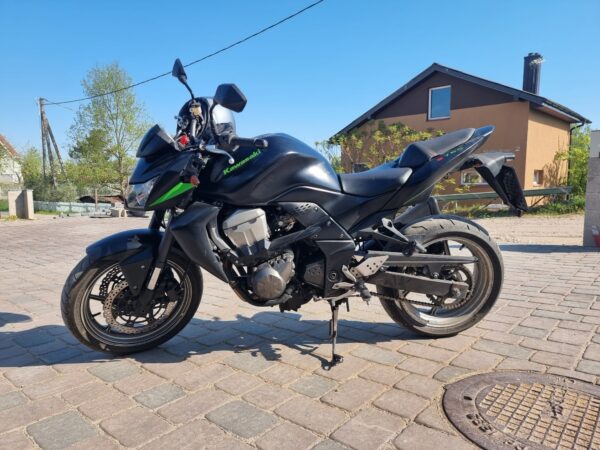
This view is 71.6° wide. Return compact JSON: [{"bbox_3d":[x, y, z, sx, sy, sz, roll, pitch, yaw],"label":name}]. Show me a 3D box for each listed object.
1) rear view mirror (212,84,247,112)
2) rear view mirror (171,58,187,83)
[{"bbox_3d":[-0.236,-0.423,1.391,0.050,0.085,0.145,-18,34,-35],"label":"rear view mirror"},{"bbox_3d":[-0.551,-0.701,1.887,0.050,0.085,0.145,-7,29,-18],"label":"rear view mirror"}]

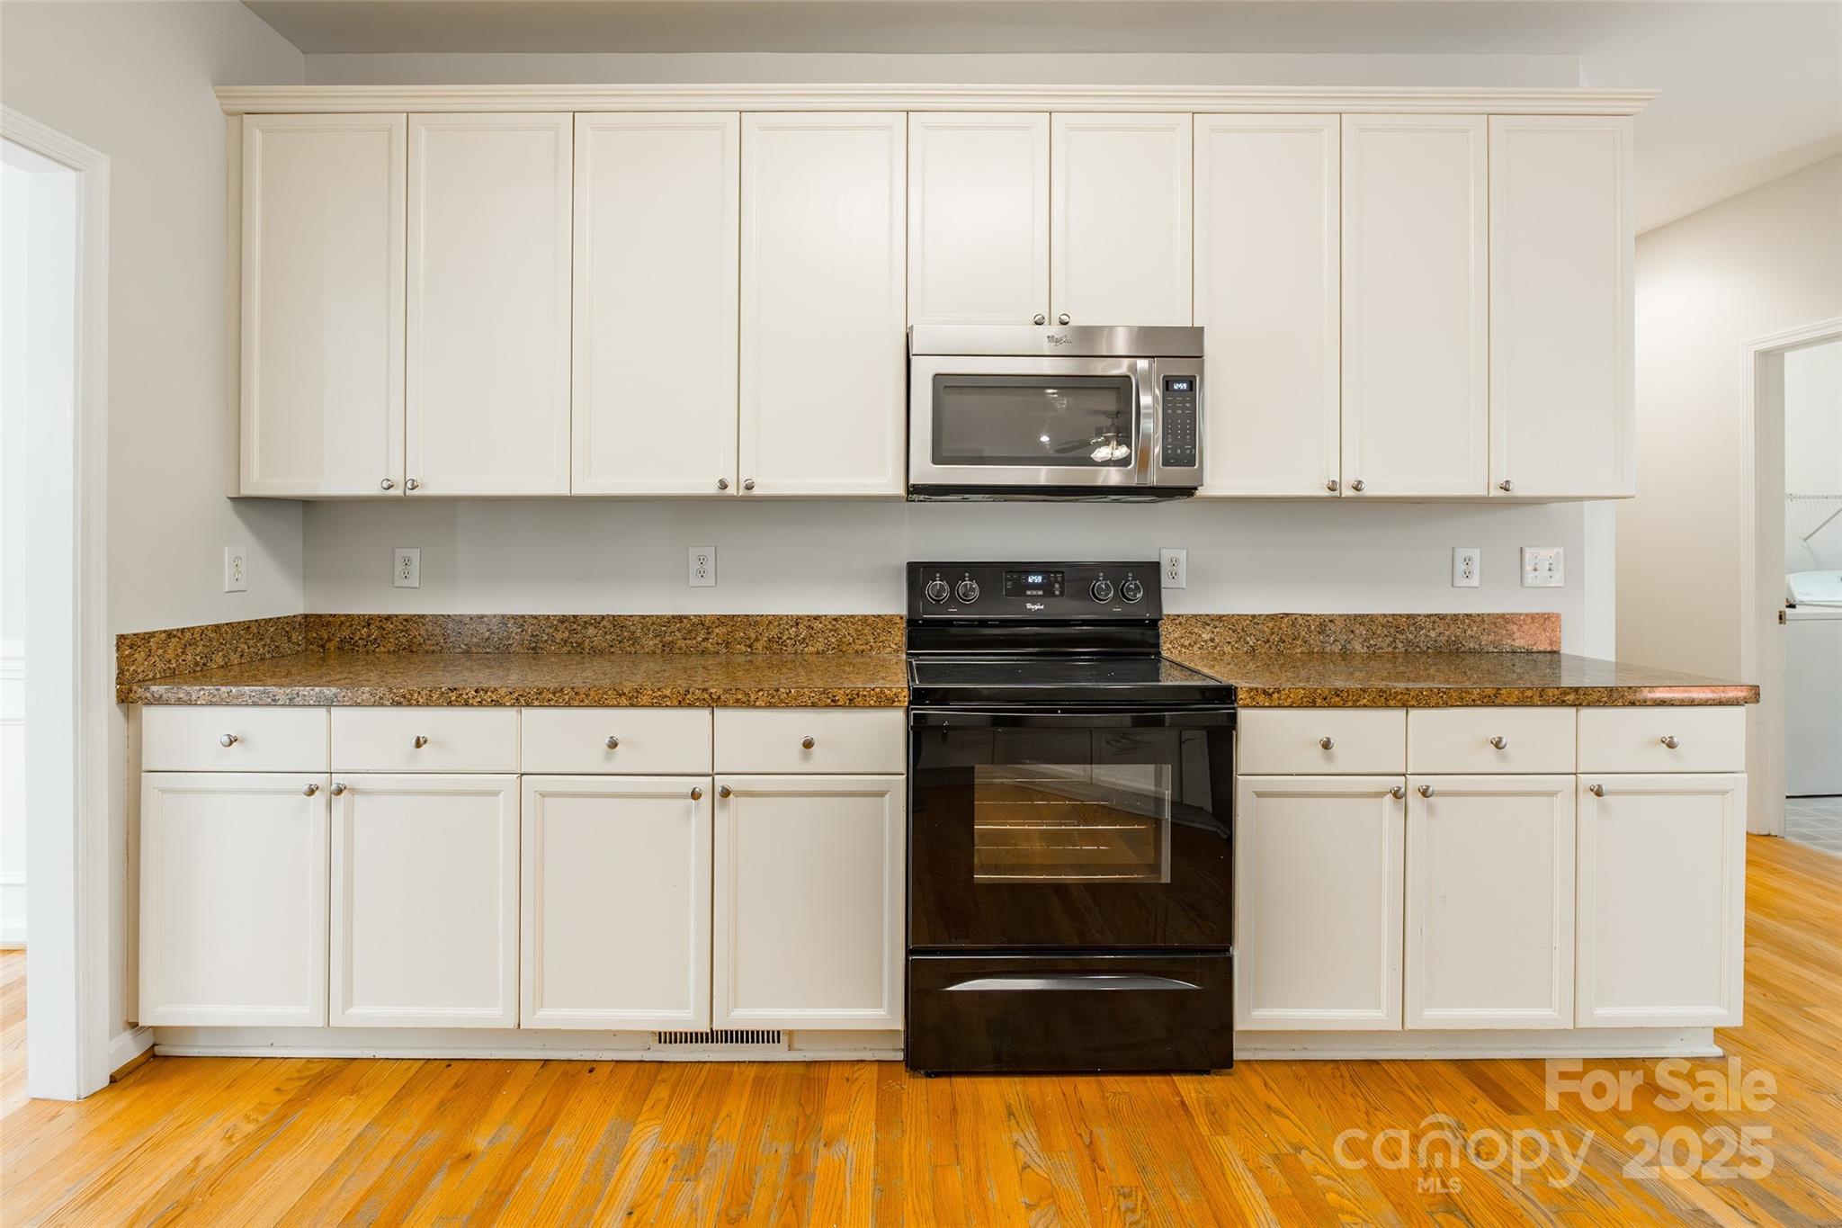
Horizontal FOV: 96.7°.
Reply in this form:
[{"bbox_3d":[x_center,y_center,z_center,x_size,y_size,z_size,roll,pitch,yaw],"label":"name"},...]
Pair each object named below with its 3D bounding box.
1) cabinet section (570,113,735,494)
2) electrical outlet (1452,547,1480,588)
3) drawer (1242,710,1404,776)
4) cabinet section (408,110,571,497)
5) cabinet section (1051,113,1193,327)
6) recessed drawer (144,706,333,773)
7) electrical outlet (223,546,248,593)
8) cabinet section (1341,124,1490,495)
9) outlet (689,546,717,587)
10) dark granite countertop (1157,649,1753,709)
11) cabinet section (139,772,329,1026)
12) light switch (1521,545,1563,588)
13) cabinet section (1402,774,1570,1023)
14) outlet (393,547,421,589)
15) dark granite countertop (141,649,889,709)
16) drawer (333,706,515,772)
[{"bbox_3d":[-0.719,-0.846,2.380,0.452,1.045,0.310,0,2,0],"label":"cabinet section"},{"bbox_3d":[1.677,-0.141,2.513,0.078,0.121,0.014,0,2,0],"label":"electrical outlet"},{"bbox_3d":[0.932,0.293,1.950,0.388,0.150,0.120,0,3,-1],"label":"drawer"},{"bbox_3d":[-1.171,-0.846,2.380,0.448,1.045,0.310,0,2,0],"label":"cabinet section"},{"bbox_3d":[0.539,-1.063,2.360,0.383,0.577,0.320,0,2,-1],"label":"cabinet section"},{"bbox_3d":[-1.603,0.285,2.115,0.440,0.158,0.420,0,2,0],"label":"recessed drawer"},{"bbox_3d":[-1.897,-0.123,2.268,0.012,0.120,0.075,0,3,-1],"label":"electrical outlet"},{"bbox_3d":[1.343,-0.843,2.380,0.401,1.043,0.310,0,2,0],"label":"cabinet section"},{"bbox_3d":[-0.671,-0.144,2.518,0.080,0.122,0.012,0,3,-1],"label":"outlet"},{"bbox_3d":[1.333,0.168,2.200,1.200,0.048,0.635,0,4,0],"label":"dark granite countertop"},{"bbox_3d":[-1.622,0.666,2.195,0.447,0.601,0.520,0,2,0],"label":"cabinet section"},{"bbox_3d":[1.910,-0.141,2.513,0.127,0.121,0.014,0,2,0],"label":"light switch"},{"bbox_3d":[1.345,0.671,2.195,0.398,0.601,0.520,0,2,0],"label":"cabinet section"},{"bbox_3d":[-1.578,-0.140,2.513,0.078,0.121,0.014,0,2,0],"label":"outlet"},{"bbox_3d":[-0.945,0.168,2.205,1.820,0.050,0.640,0,3,-1],"label":"dark granite countertop"},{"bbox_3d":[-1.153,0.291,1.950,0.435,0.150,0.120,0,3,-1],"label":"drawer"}]

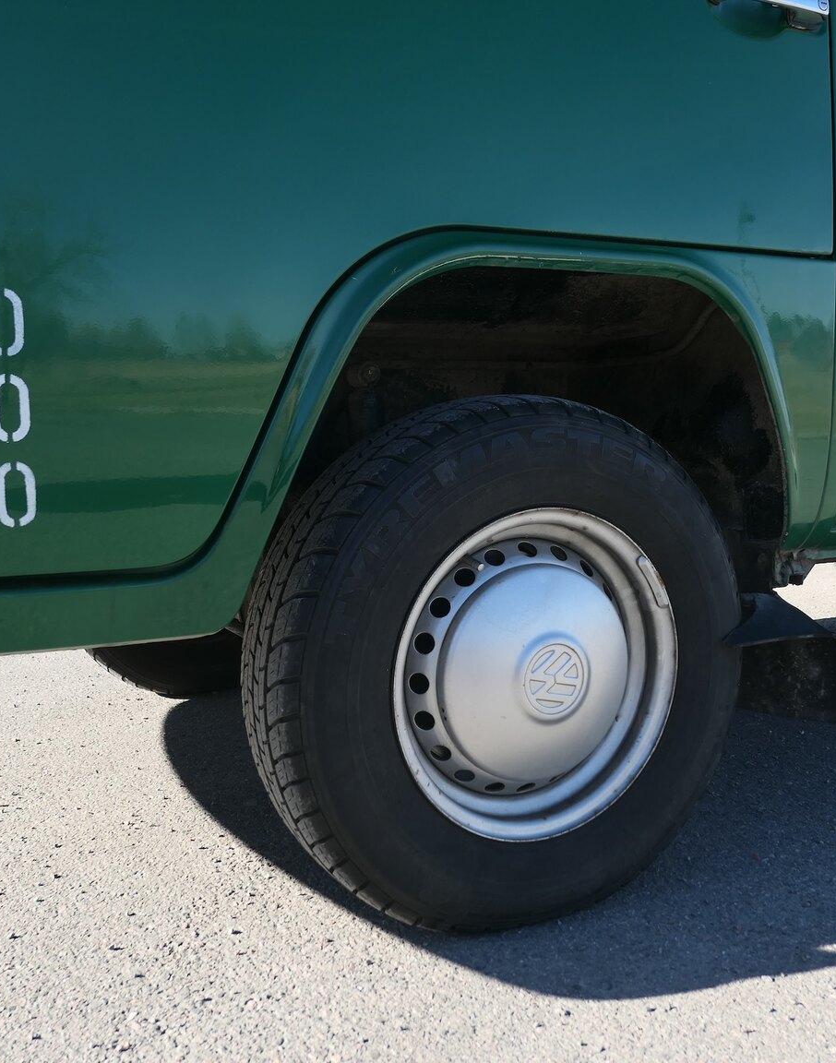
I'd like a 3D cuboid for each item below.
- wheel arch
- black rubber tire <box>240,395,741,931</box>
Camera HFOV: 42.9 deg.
[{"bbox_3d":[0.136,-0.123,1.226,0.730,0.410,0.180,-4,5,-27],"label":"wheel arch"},{"bbox_3d":[0.110,0.155,1.292,0.645,0.638,0.190,-4,5,-27],"label":"black rubber tire"}]

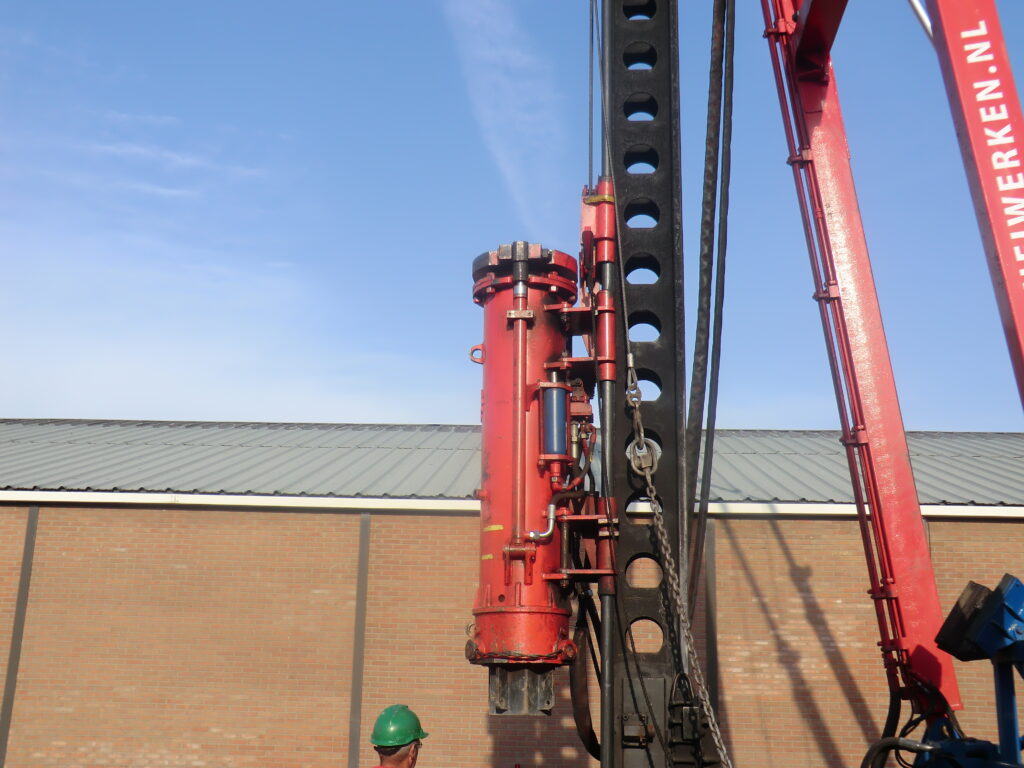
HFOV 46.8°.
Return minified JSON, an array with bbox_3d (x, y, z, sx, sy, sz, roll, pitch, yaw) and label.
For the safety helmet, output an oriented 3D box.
[{"bbox_3d":[-0.485,1.460,5.100,0.215,0.155,0.280,-12,-11,34],"label":"safety helmet"}]

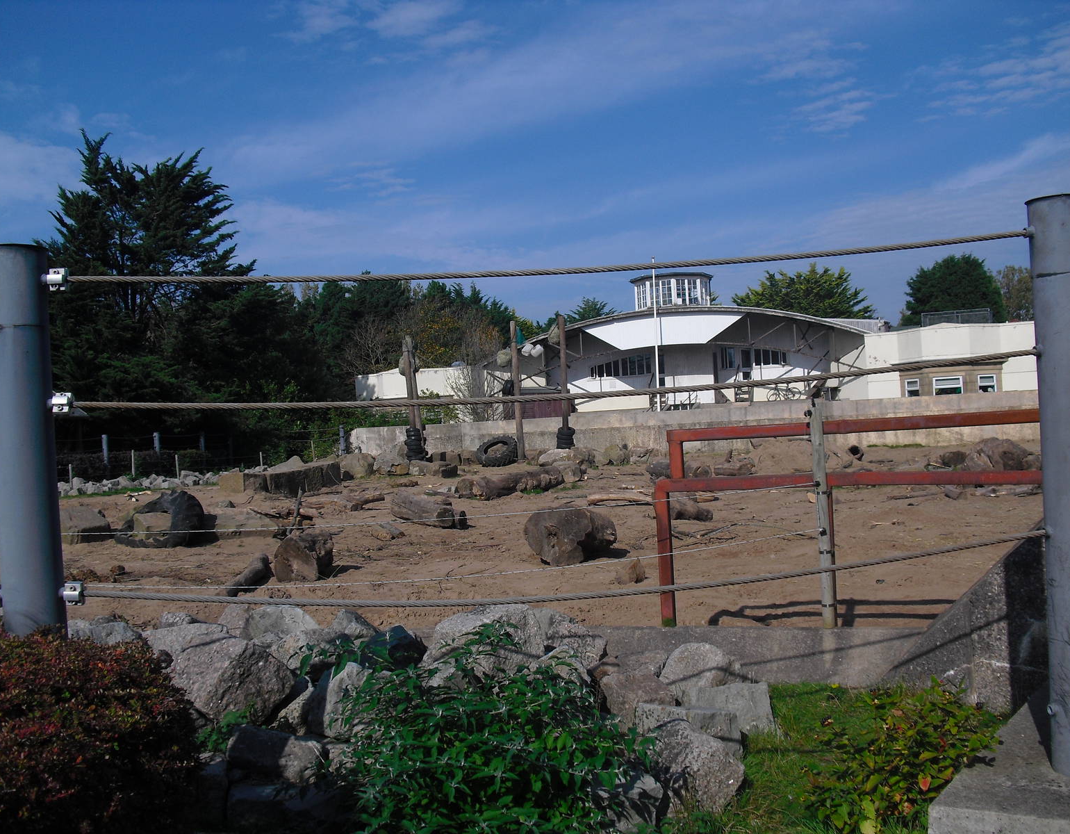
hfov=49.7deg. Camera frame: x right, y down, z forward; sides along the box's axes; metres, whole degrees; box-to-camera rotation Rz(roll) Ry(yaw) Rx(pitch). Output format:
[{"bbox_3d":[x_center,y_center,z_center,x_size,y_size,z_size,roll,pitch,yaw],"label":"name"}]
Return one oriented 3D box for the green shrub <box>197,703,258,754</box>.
[{"bbox_3d":[-2.077,2.106,7.800,0.380,0.310,0.300,-3,1,0],"label":"green shrub"}]

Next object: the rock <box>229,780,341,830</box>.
[{"bbox_3d":[-1.153,1.817,5.300,0.530,0.300,0.420,-3,1,-12],"label":"rock"}]

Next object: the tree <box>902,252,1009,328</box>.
[{"bbox_3d":[28.271,-6.533,78.000,6.700,9.600,6.500,-3,0,0],"label":"tree"}]

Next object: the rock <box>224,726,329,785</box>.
[{"bbox_3d":[-1.285,1.682,5.750,0.470,0.270,0.370,-3,0,0],"label":"rock"}]

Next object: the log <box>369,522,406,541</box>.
[{"bbox_3d":[-2.075,1.600,16.200,0.300,0.180,0.650,-3,1,-37],"label":"log"}]

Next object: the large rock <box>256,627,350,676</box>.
[{"bbox_3d":[-1.882,1.910,9.400,0.740,0.420,0.600,-3,1,0],"label":"large rock"}]

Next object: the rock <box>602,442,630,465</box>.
[{"bbox_3d":[2.049,0.922,29.371,0.700,0.600,0.600,-3,1,4],"label":"rock"}]

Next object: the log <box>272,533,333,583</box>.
[{"bbox_3d":[-2.768,1.658,13.900,0.550,0.570,0.800,-3,1,2],"label":"log"}]

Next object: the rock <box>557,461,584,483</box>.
[{"bbox_3d":[0.776,1.212,25.200,0.570,0.470,0.500,-3,0,0],"label":"rock"}]

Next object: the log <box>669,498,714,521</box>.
[{"bbox_3d":[2.575,1.536,19.200,0.400,0.360,0.900,-3,1,-45],"label":"log"}]

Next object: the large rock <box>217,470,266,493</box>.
[{"bbox_3d":[-6.871,1.537,27.100,1.000,0.500,0.850,-3,1,11],"label":"large rock"}]

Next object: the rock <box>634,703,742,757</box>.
[{"bbox_3d":[0.968,1.988,7.300,0.660,0.330,0.420,-3,1,-9],"label":"rock"}]

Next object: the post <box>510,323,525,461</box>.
[{"bbox_3d":[-0.571,-0.871,38.000,0.220,4.620,0.220,-4,1,0],"label":"post"}]

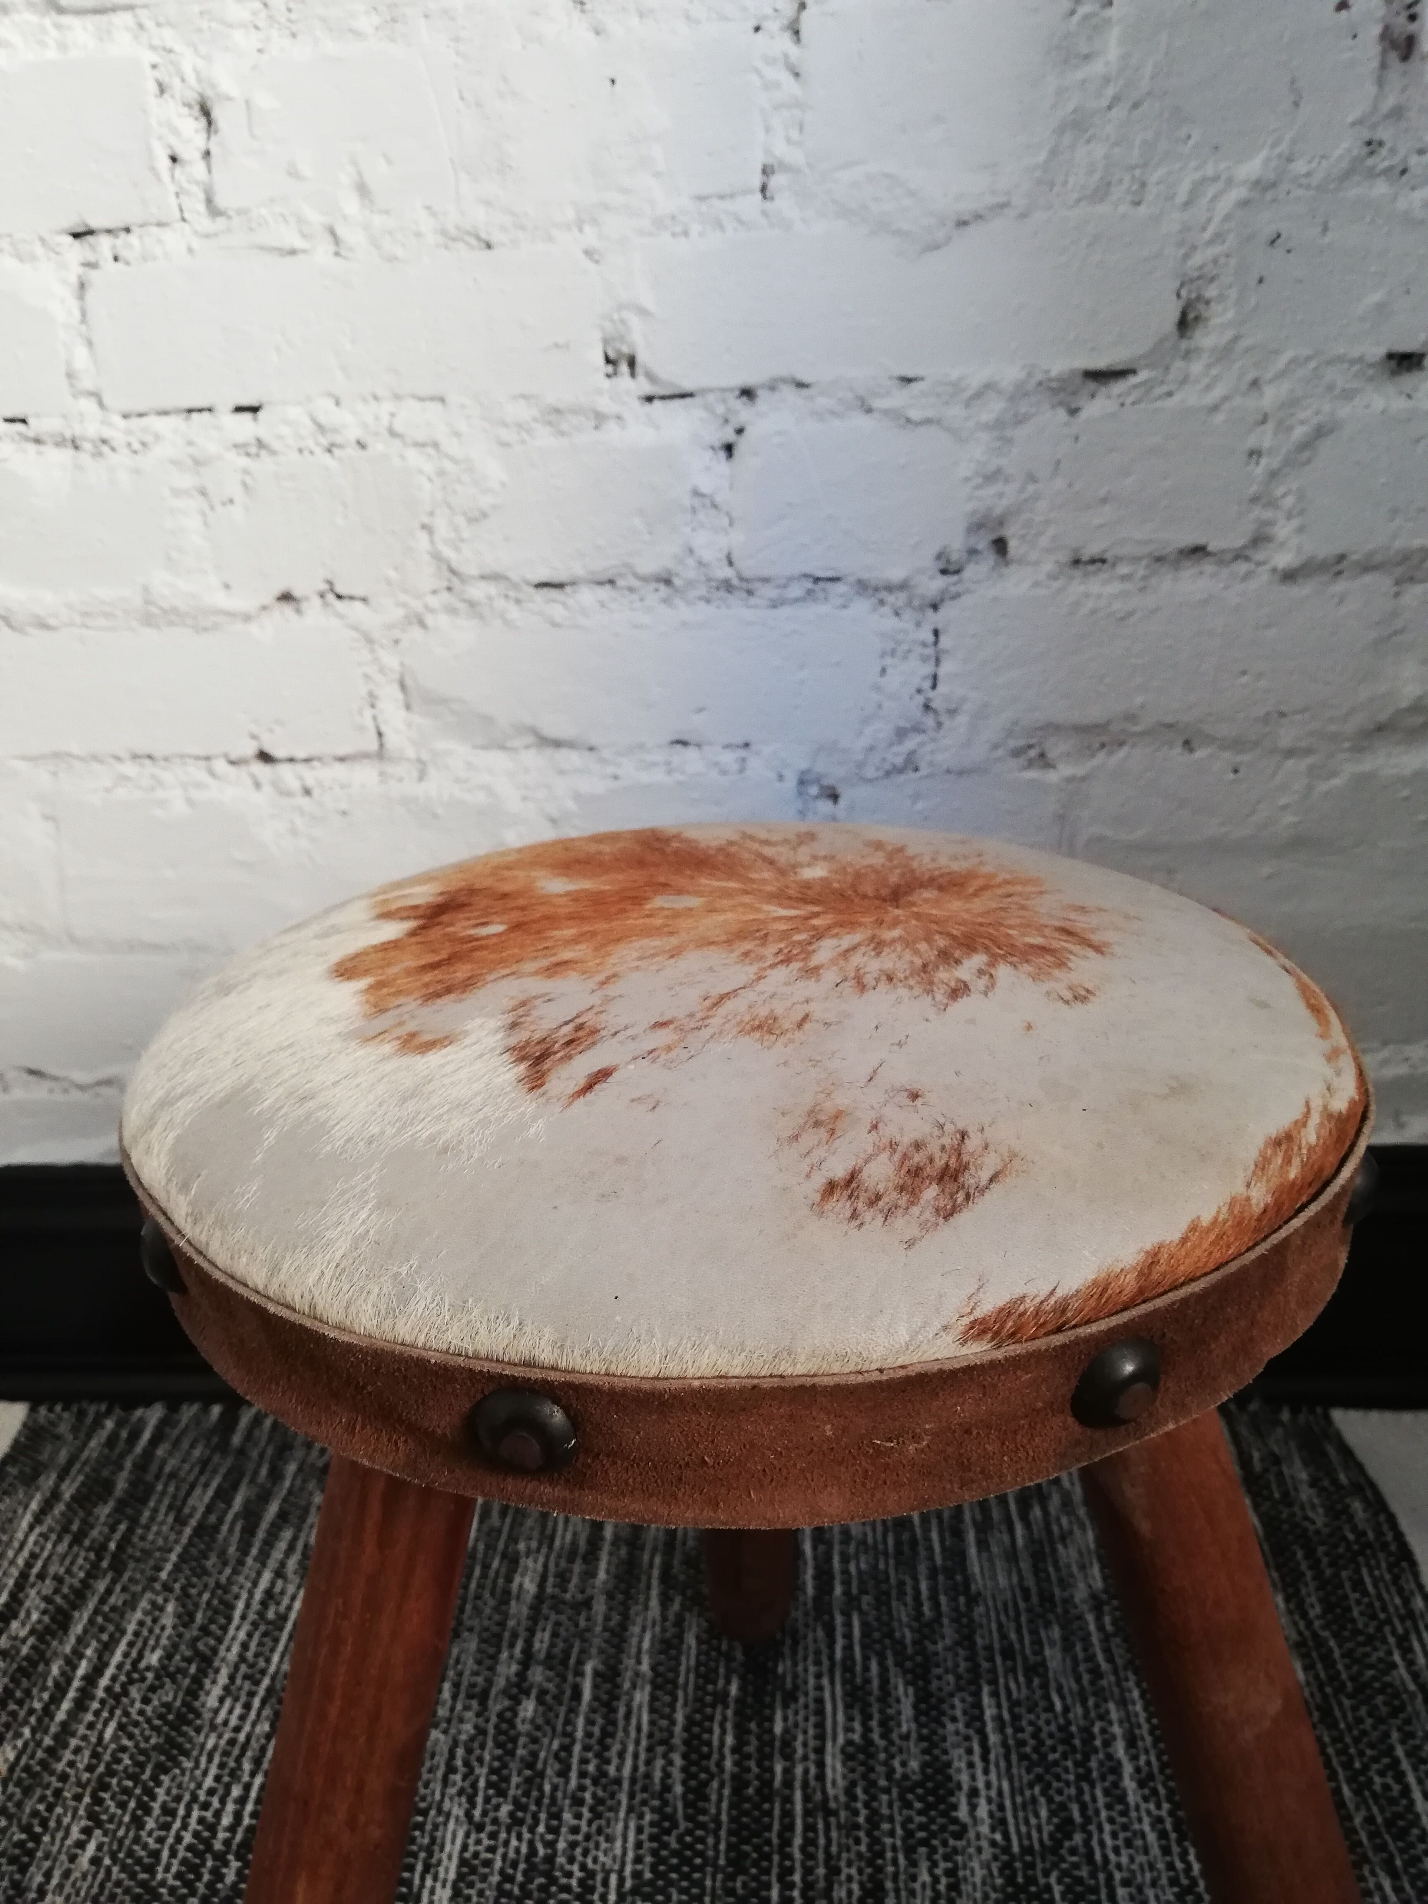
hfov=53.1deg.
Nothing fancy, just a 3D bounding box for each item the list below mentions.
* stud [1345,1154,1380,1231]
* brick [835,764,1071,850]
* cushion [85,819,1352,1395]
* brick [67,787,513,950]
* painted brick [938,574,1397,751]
[{"bbox_3d":[0.120,0.043,0.267,0.006,0.017,0.017,10,25,29],"label":"stud"},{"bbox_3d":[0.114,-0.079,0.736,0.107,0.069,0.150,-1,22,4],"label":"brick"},{"bbox_3d":[0.006,0.008,0.325,0.262,0.036,0.262,-3,22,0],"label":"cushion"},{"bbox_3d":[-0.205,-0.062,0.736,0.217,0.072,0.102,-1,22,4],"label":"brick"},{"bbox_3d":[0.204,-0.148,0.677,0.202,0.068,0.102,-1,22,4],"label":"painted brick"}]

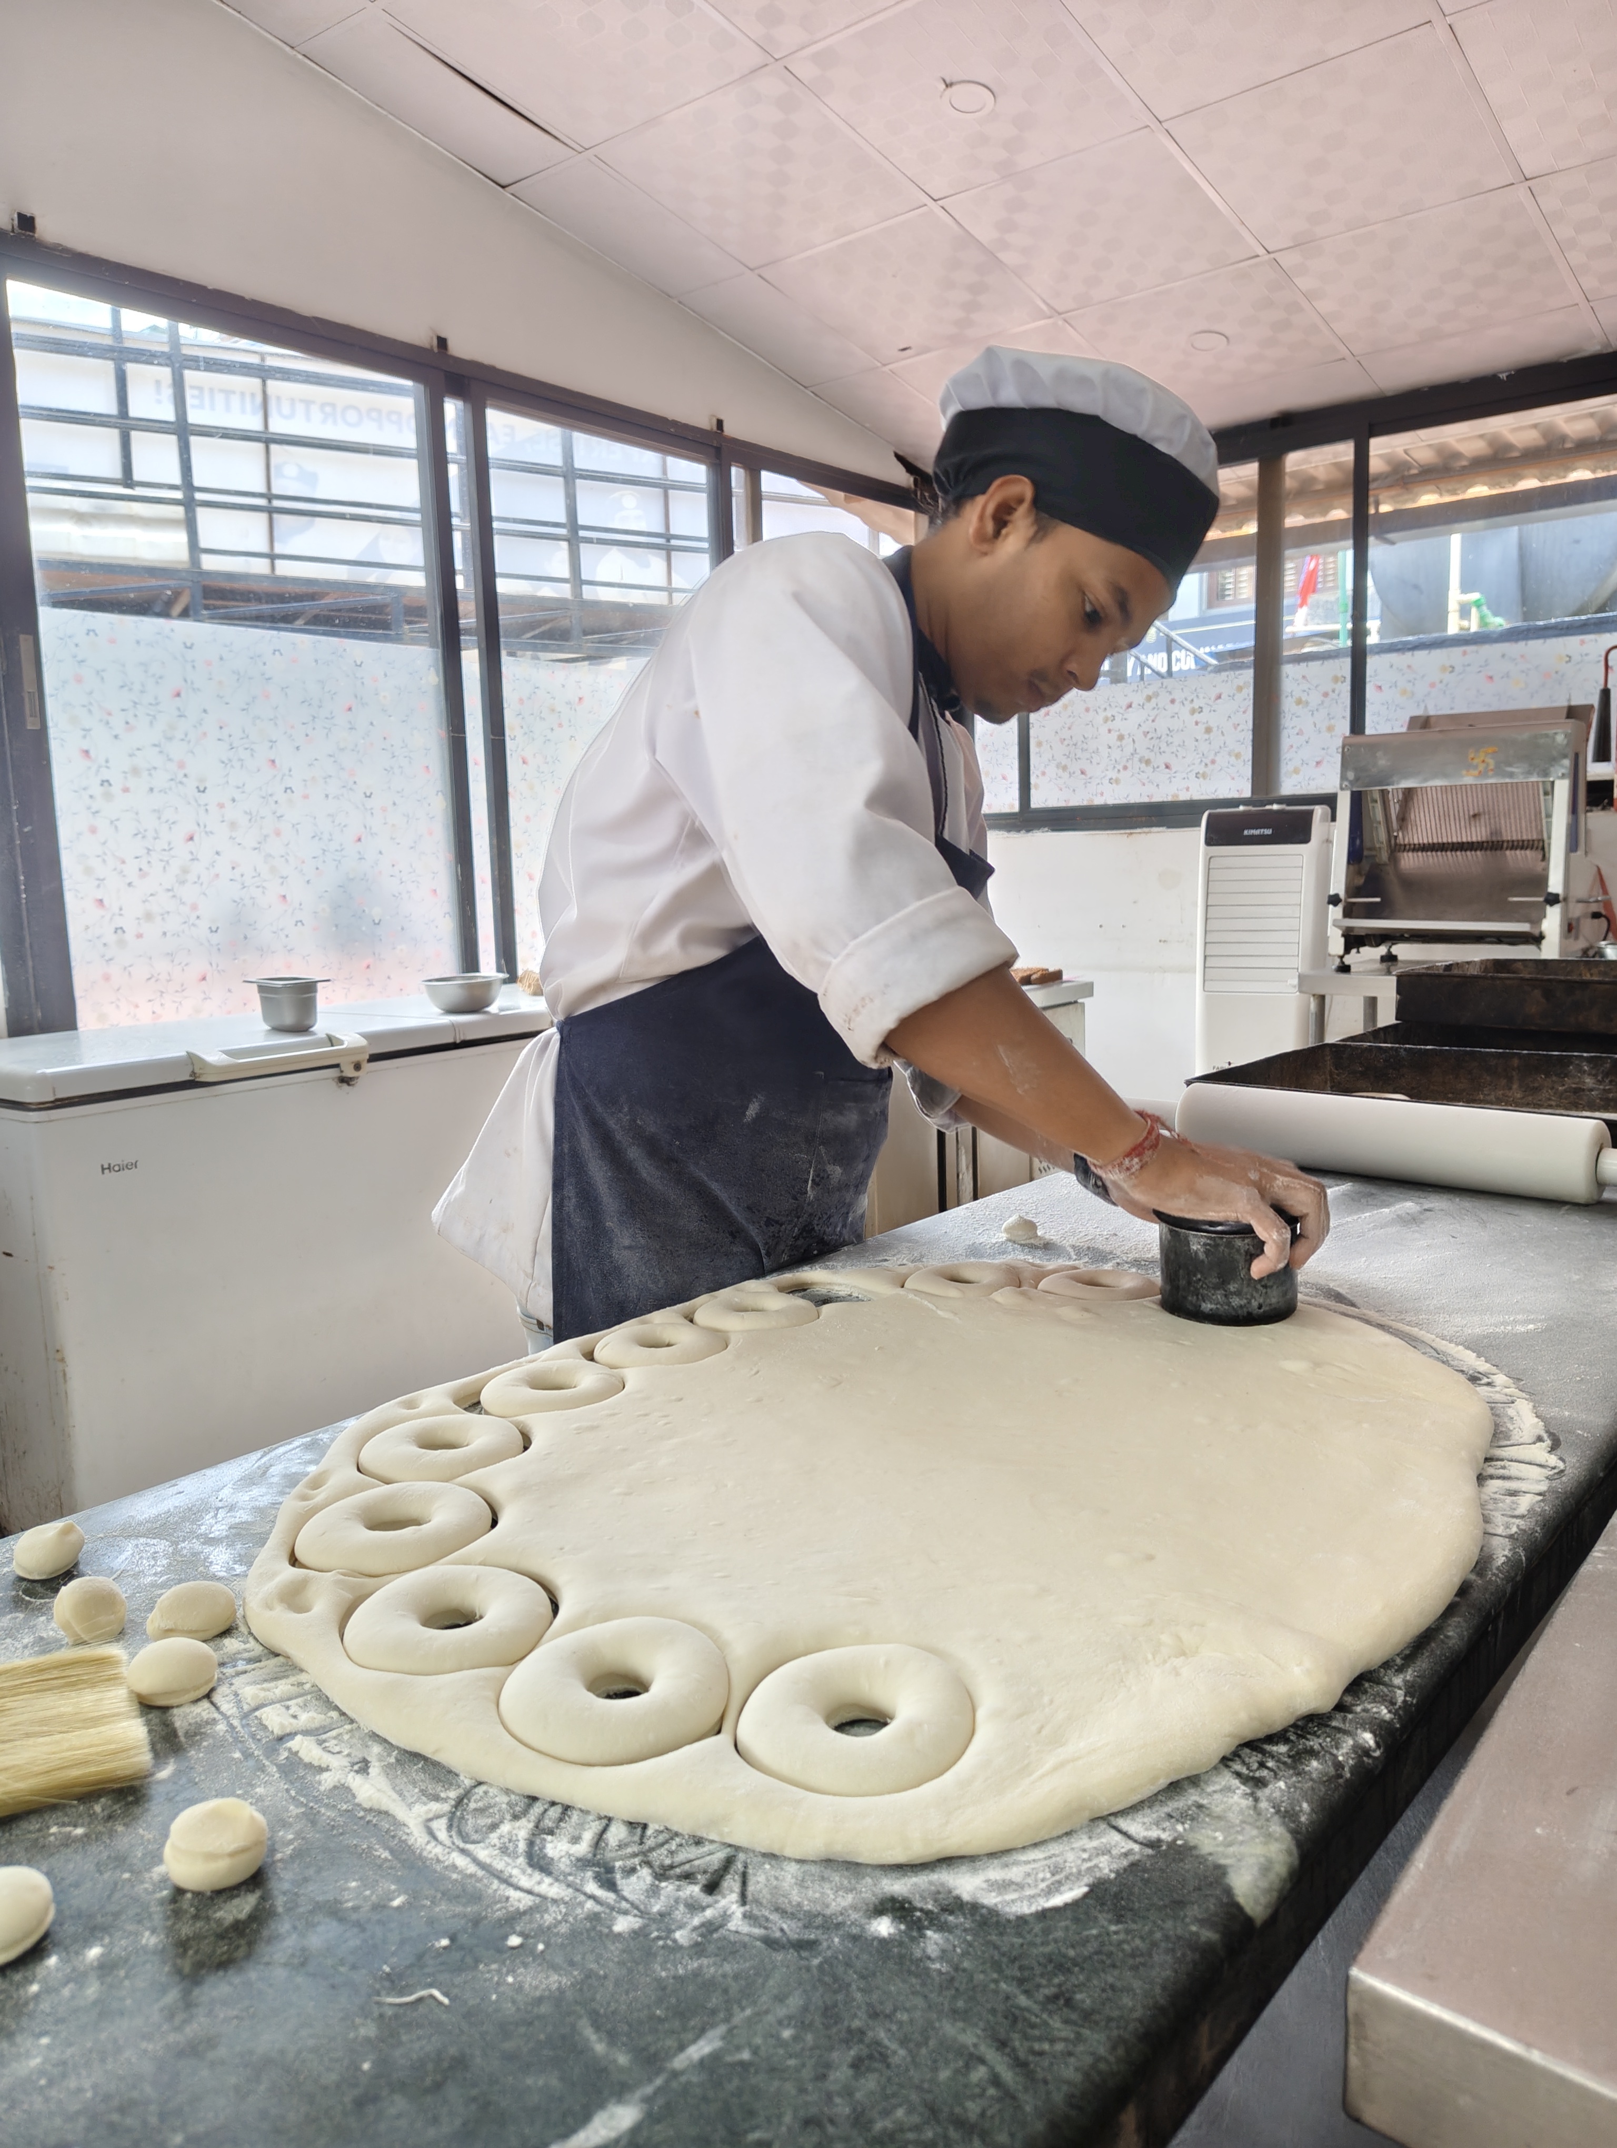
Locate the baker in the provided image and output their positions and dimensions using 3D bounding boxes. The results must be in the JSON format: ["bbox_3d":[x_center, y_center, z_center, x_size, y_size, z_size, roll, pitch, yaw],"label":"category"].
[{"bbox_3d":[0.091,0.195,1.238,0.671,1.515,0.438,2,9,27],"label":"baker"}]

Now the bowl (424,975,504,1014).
[{"bbox_3d":[-0.686,-0.159,2.973,0.167,0.067,0.167,-2,8,0],"label":"bowl"}]

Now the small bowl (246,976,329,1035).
[{"bbox_3d":[-0.955,-0.124,2.733,0.111,0.090,0.111,5,10,40],"label":"small bowl"}]

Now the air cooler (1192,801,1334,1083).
[{"bbox_3d":[1.386,-0.179,4.478,0.350,1.215,0.300,3,9,30],"label":"air cooler"}]

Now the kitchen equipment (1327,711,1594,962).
[{"bbox_3d":[1.744,-0.605,3.883,0.580,0.650,0.550,5,10,40],"label":"kitchen equipment"}]

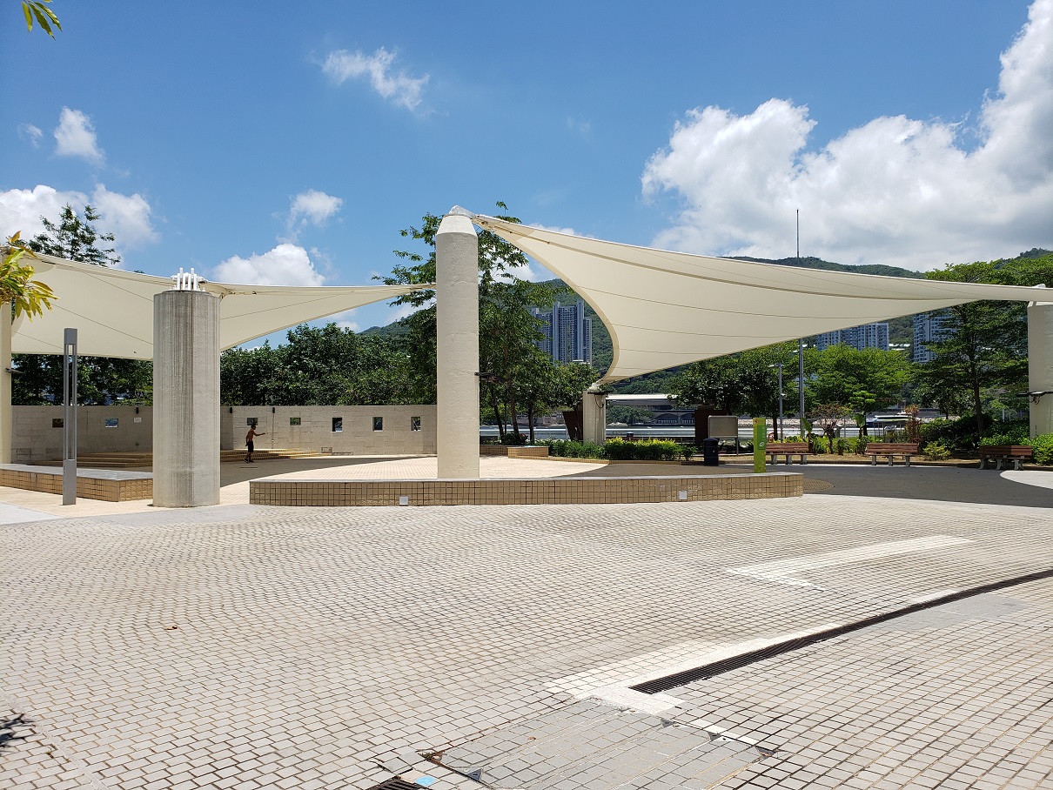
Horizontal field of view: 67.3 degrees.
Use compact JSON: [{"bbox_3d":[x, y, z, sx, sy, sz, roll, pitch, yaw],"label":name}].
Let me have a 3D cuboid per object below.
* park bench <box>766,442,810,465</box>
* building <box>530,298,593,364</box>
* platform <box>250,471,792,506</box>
[{"bbox_3d":[9.404,2.118,28.400,1.650,0.790,0.620,-1,-1,7],"label":"park bench"},{"bbox_3d":[43.020,-72.426,990.000,76.000,93.663,42.000,-1,-1,6],"label":"building"},{"bbox_3d":[0.050,1.733,14.600,10.500,0.440,1.350,0,-1,-3],"label":"platform"}]

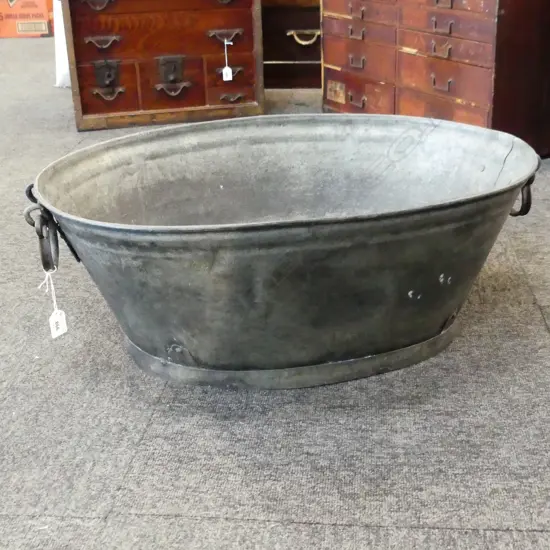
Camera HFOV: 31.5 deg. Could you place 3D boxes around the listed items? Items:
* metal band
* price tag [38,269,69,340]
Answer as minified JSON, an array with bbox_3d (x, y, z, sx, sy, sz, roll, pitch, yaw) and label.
[{"bbox_3d":[0.028,0.065,1.375,0.468,0.031,0.320,-6,24,-10],"label":"metal band"},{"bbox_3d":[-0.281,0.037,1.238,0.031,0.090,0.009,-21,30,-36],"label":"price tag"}]

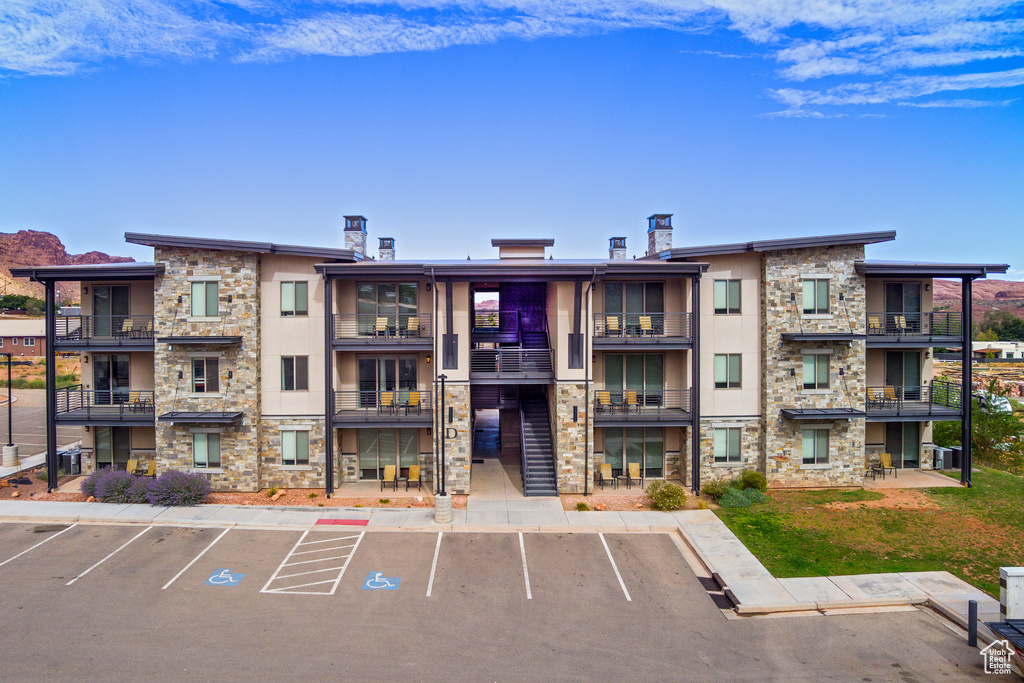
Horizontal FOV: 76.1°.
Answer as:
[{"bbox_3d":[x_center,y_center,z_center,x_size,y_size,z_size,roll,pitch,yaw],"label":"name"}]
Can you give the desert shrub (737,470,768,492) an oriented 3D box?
[{"bbox_3d":[10.300,6.000,28.100,1.200,0.880,1.100,0,2,-1],"label":"desert shrub"}]

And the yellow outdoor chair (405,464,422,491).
[{"bbox_3d":[-4.375,6.041,29.100,0.660,0.980,0.760,0,2,-1],"label":"yellow outdoor chair"}]

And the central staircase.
[{"bbox_3d":[1.184,4.505,28.900,1.400,3.600,4.500,0,2,-1],"label":"central staircase"}]

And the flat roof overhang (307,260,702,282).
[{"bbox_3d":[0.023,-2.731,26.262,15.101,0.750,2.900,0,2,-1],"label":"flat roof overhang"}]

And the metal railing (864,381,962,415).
[{"bbox_3d":[17.750,2.560,29.900,4.200,1.220,2.400,0,2,-1],"label":"metal railing"}]

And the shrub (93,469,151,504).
[{"bbox_3d":[-15.120,5.660,25.400,1.950,1.120,1.750,0,2,-1],"label":"shrub"}]

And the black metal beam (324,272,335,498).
[{"bbox_3d":[-7.523,1.898,27.000,0.310,9.100,0.310,0,2,-1],"label":"black metal beam"}]

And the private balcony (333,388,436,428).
[{"bbox_3d":[-5.131,2.663,26.894,3.970,1.460,1.850,0,2,-1],"label":"private balcony"}]

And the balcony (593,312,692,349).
[{"bbox_3d":[5.198,-0.427,26.994,3.960,1.450,1.850,0,2,-1],"label":"balcony"}]

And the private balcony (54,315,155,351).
[{"bbox_3d":[-16.998,-0.398,28.300,4.200,1.500,2.000,0,2,-1],"label":"private balcony"}]

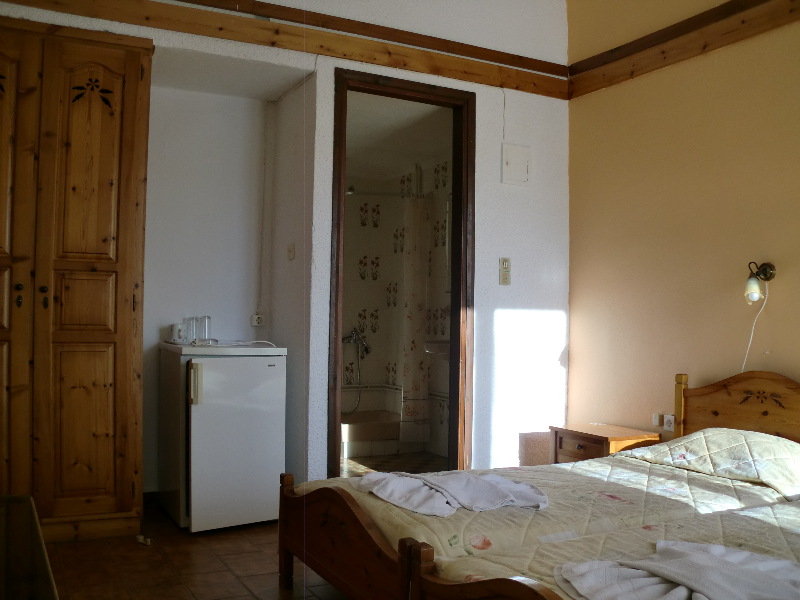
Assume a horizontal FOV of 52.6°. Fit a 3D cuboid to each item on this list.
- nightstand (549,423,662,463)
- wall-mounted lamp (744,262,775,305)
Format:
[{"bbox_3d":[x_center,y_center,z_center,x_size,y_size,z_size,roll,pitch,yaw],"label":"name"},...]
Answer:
[{"bbox_3d":[1.064,0.902,4.252,0.340,0.451,0.462,1,-1,-28],"label":"nightstand"},{"bbox_3d":[1.574,-0.073,3.559,0.116,0.185,0.091,1,-1,-28],"label":"wall-mounted lamp"}]

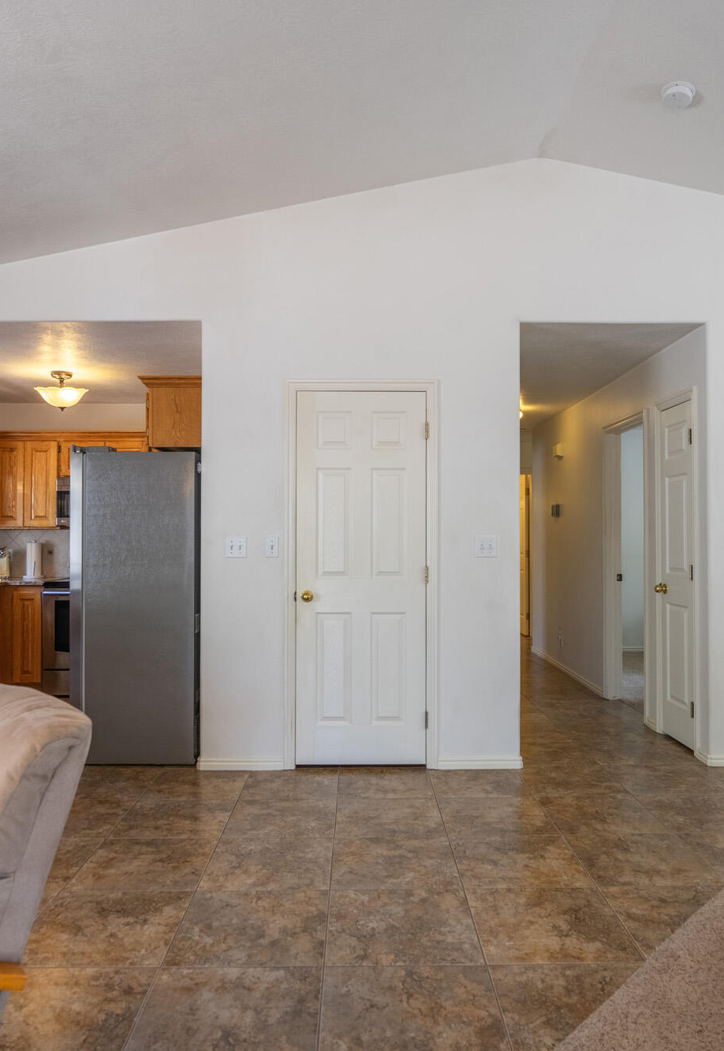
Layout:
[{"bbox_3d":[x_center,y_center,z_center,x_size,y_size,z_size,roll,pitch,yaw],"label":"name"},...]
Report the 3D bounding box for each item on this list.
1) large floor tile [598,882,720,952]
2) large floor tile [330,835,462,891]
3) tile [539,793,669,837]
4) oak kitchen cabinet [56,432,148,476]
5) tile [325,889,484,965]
[{"bbox_3d":[1.086,1.317,2.466,0.457,0.010,0.462,0,-1,0],"label":"large floor tile"},{"bbox_3d":[0.126,1.298,2.863,0.471,0.010,0.464,0,-1,0],"label":"large floor tile"},{"bbox_3d":[1.071,1.304,3.335,0.471,0.010,0.464,0,-1,0],"label":"tile"},{"bbox_3d":[-2.140,-0.588,6.313,0.775,0.365,0.320,0,-1,0],"label":"oak kitchen cabinet"},{"bbox_3d":[0.131,1.310,2.444,0.474,0.012,0.474,0,-1,0],"label":"tile"}]

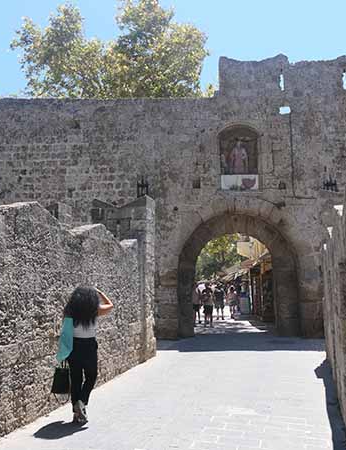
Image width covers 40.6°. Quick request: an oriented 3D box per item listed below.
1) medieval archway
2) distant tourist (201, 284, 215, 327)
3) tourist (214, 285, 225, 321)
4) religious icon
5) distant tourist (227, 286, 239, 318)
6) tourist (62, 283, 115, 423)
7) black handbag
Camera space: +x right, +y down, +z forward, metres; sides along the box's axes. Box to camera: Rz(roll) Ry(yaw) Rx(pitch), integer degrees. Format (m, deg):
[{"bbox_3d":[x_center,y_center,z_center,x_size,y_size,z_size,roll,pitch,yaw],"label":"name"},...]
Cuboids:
[{"bbox_3d":[2.064,1.660,15.090,3.750,3.900,1.200,0,-7,0],"label":"medieval archway"},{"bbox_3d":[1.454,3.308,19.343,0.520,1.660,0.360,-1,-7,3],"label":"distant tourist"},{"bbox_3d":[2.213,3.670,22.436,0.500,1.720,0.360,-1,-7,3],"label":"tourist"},{"bbox_3d":[2.121,-2.253,15.390,0.650,1.150,0.200,0,-7,0],"label":"religious icon"},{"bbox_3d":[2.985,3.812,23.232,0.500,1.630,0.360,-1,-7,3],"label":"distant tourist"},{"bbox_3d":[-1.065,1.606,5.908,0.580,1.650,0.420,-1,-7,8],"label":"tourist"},{"bbox_3d":[-1.399,1.930,5.846,0.220,0.450,0.130,-1,-7,8],"label":"black handbag"}]

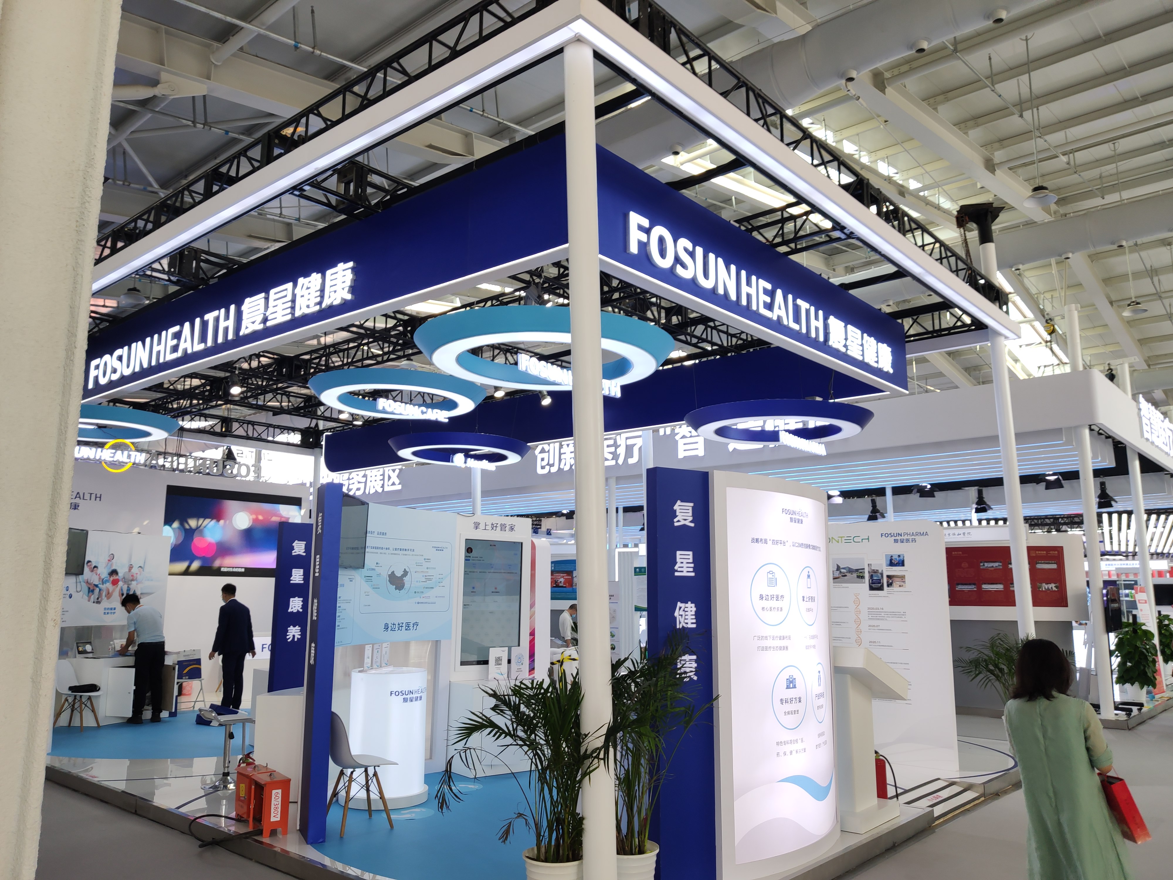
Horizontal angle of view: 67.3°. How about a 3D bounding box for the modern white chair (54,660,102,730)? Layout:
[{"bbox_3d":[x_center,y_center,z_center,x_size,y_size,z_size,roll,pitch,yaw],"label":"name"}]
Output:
[{"bbox_3d":[-6.149,3.076,10.696,0.530,0.820,0.470,-1,-9,5],"label":"modern white chair"}]

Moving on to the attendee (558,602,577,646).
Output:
[{"bbox_3d":[-0.216,3.353,13.875,0.450,1.500,0.500,-1,-10,6],"label":"attendee"}]

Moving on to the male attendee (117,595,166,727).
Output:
[{"bbox_3d":[-5.646,2.762,11.181,0.550,1.600,0.480,-7,-12,36],"label":"male attendee"}]

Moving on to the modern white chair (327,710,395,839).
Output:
[{"bbox_3d":[-1.650,2.379,6.410,0.540,0.810,0.470,8,-12,-37],"label":"modern white chair"}]

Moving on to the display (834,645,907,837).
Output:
[{"bbox_3d":[2.032,2.214,6.710,0.600,1.280,0.800,-8,-13,40],"label":"display"}]

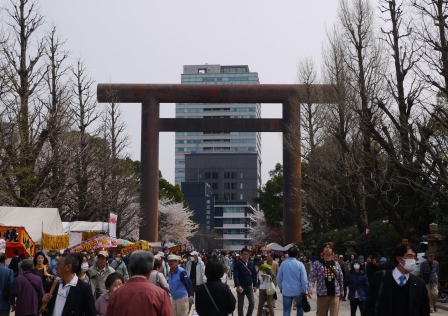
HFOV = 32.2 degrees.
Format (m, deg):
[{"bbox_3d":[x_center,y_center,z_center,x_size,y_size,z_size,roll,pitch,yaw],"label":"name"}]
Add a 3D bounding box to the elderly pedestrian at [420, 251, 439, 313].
[{"bbox_3d":[5.549,3.346,20.948,0.500,1.660,0.360,-1,-7,8],"label":"elderly pedestrian"}]

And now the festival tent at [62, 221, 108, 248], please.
[{"bbox_3d":[-7.312,4.961,40.699,3.000,3.300,3.200,0,-7,0],"label":"festival tent"}]

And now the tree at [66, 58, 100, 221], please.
[{"bbox_3d":[-12.105,0.585,66.430,3.400,18.300,3.200,0,-7,0],"label":"tree"}]

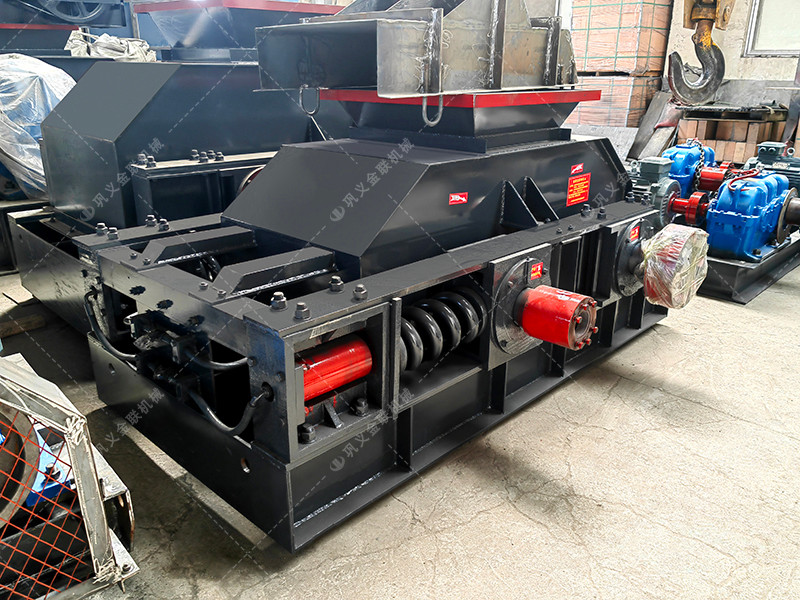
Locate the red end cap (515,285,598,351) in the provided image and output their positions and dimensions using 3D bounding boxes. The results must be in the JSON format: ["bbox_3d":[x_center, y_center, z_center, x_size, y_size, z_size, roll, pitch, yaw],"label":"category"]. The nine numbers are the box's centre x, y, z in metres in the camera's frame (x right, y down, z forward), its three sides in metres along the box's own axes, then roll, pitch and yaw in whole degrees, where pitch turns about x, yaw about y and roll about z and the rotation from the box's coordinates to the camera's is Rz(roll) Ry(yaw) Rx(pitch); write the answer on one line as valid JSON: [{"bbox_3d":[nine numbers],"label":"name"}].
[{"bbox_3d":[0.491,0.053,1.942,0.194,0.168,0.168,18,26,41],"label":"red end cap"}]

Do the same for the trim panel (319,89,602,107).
[{"bbox_3d":[0.247,-0.807,2.465,0.751,0.038,0.834,18,26,41],"label":"trim panel"}]

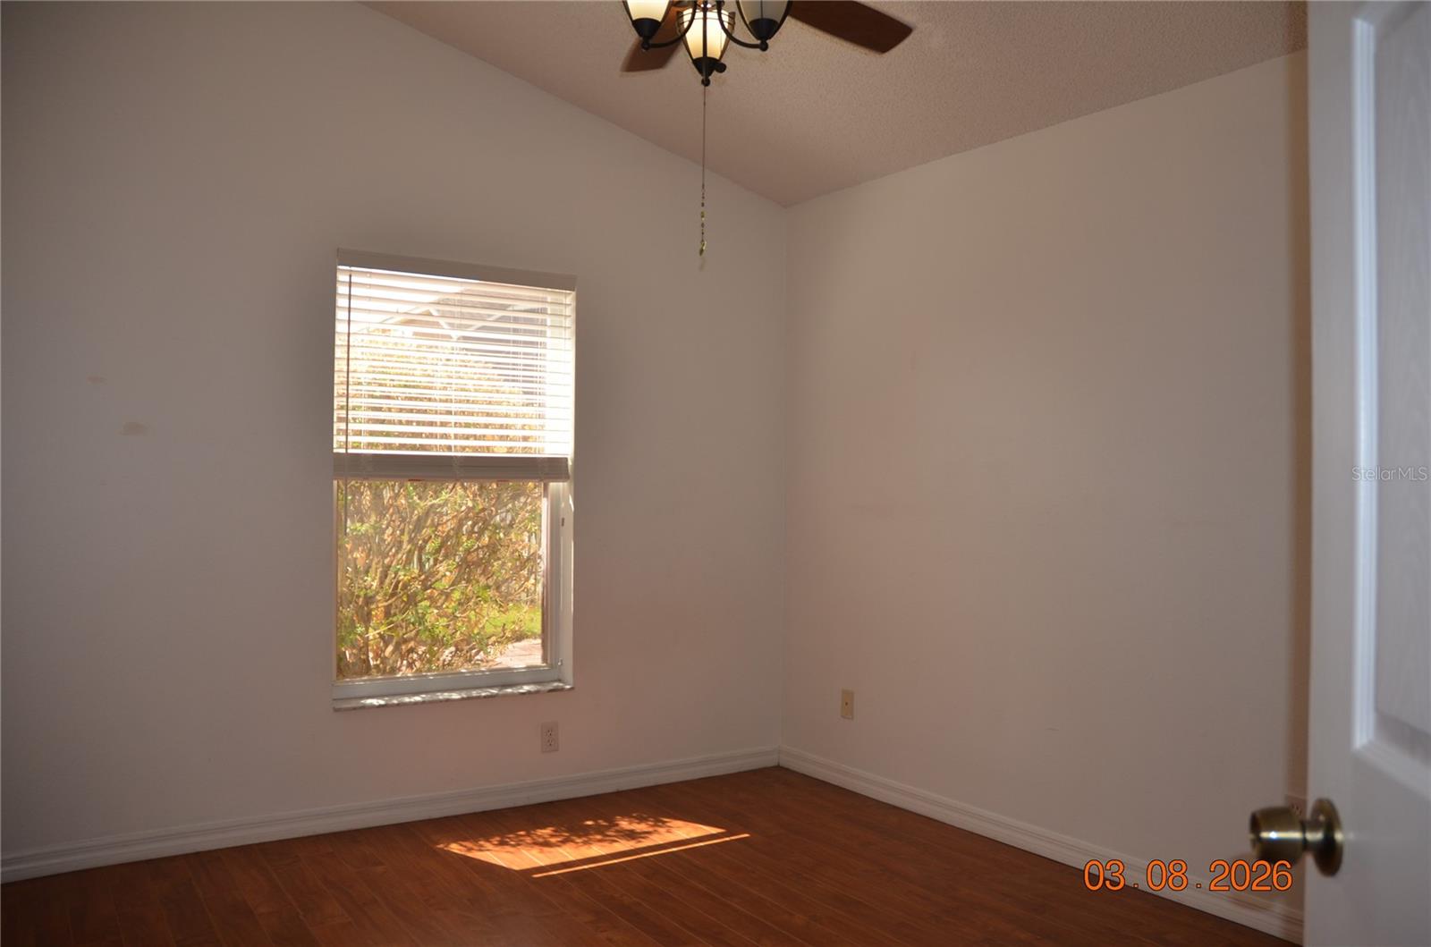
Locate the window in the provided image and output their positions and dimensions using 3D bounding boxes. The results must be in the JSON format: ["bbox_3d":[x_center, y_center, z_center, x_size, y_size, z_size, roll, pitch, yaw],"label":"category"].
[{"bbox_3d":[-0.970,0.028,4.051,0.905,1.630,0.110,1,0,-30],"label":"window"}]

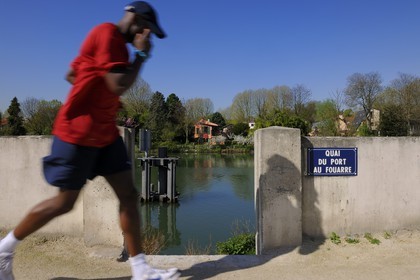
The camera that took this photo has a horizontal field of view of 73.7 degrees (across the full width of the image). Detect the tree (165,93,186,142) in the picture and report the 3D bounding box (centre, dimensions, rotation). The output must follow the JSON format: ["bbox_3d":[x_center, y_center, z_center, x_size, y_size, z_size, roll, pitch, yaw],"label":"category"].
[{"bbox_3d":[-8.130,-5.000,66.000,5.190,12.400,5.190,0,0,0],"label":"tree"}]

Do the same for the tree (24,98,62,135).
[{"bbox_3d":[-41.500,-4.590,70.000,9.750,11.570,9.750,0,0,0],"label":"tree"}]

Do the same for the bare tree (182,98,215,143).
[{"bbox_3d":[-3.163,-5.362,77.000,8.800,12.100,8.800,0,0,0],"label":"bare tree"}]

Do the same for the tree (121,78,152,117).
[{"bbox_3d":[-20.488,-8.662,77.000,9.350,16.500,9.350,0,0,0],"label":"tree"}]

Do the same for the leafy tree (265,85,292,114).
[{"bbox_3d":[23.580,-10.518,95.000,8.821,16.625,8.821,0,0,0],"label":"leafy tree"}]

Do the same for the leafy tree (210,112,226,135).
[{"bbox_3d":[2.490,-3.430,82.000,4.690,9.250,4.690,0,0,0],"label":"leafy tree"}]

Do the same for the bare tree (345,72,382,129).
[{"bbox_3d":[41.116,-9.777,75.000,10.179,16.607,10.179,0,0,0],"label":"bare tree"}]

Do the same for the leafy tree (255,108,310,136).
[{"bbox_3d":[19.420,-4.420,75.000,15.000,8.036,9.500,0,0,0],"label":"leafy tree"}]

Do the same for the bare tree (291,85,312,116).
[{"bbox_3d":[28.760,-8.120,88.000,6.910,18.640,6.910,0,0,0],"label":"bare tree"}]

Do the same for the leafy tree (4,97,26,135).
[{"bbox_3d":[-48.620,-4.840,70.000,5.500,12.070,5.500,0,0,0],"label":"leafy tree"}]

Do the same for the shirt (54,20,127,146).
[{"bbox_3d":[-0.684,-0.350,1.720,0.400,0.740,0.480,13,0,-8],"label":"shirt"}]

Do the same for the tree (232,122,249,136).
[{"bbox_3d":[8.170,-2.679,75.000,4.286,4.018,4.286,0,0,0],"label":"tree"}]

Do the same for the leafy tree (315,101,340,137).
[{"bbox_3d":[31.050,-4.620,74.000,6.870,11.640,6.870,0,0,0],"label":"leafy tree"}]

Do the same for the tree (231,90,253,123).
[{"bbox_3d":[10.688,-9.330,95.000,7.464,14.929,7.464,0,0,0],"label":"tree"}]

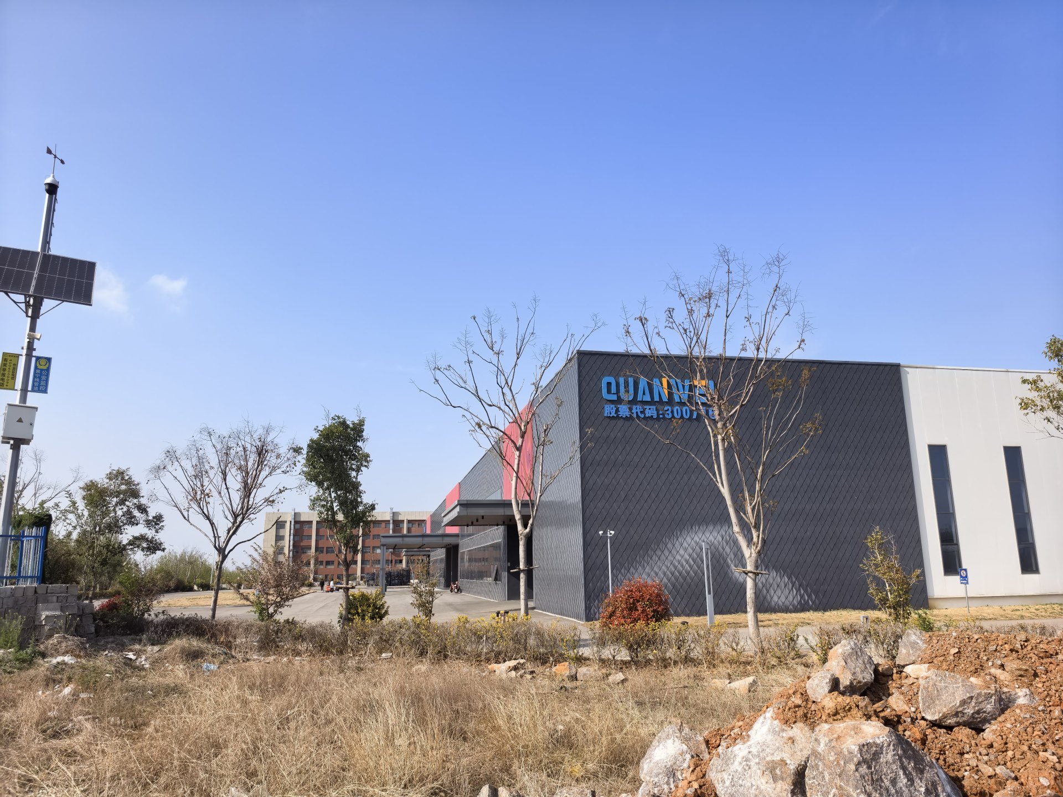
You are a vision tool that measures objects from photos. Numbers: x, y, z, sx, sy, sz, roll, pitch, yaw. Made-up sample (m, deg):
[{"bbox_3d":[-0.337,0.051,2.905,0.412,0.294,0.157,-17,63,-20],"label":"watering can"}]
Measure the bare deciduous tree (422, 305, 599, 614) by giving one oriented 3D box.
[{"bbox_3d":[-0.485,1.601,17.398,4.410,8.370,4.190,-1,-13,-2],"label":"bare deciduous tree"}]

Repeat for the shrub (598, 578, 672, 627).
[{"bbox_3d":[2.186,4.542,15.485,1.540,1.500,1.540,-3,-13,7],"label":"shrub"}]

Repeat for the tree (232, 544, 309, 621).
[{"bbox_3d":[-7.100,5.310,19.969,2.110,2.690,2.000,4,-14,-19],"label":"tree"}]

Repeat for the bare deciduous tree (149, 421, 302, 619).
[{"bbox_3d":[-9.015,3.792,21.467,4.510,6.430,4.290,5,-14,-22],"label":"bare deciduous tree"}]

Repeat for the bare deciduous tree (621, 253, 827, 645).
[{"bbox_3d":[4.089,0.870,15.282,4.190,8.630,3.980,-4,-14,15],"label":"bare deciduous tree"}]

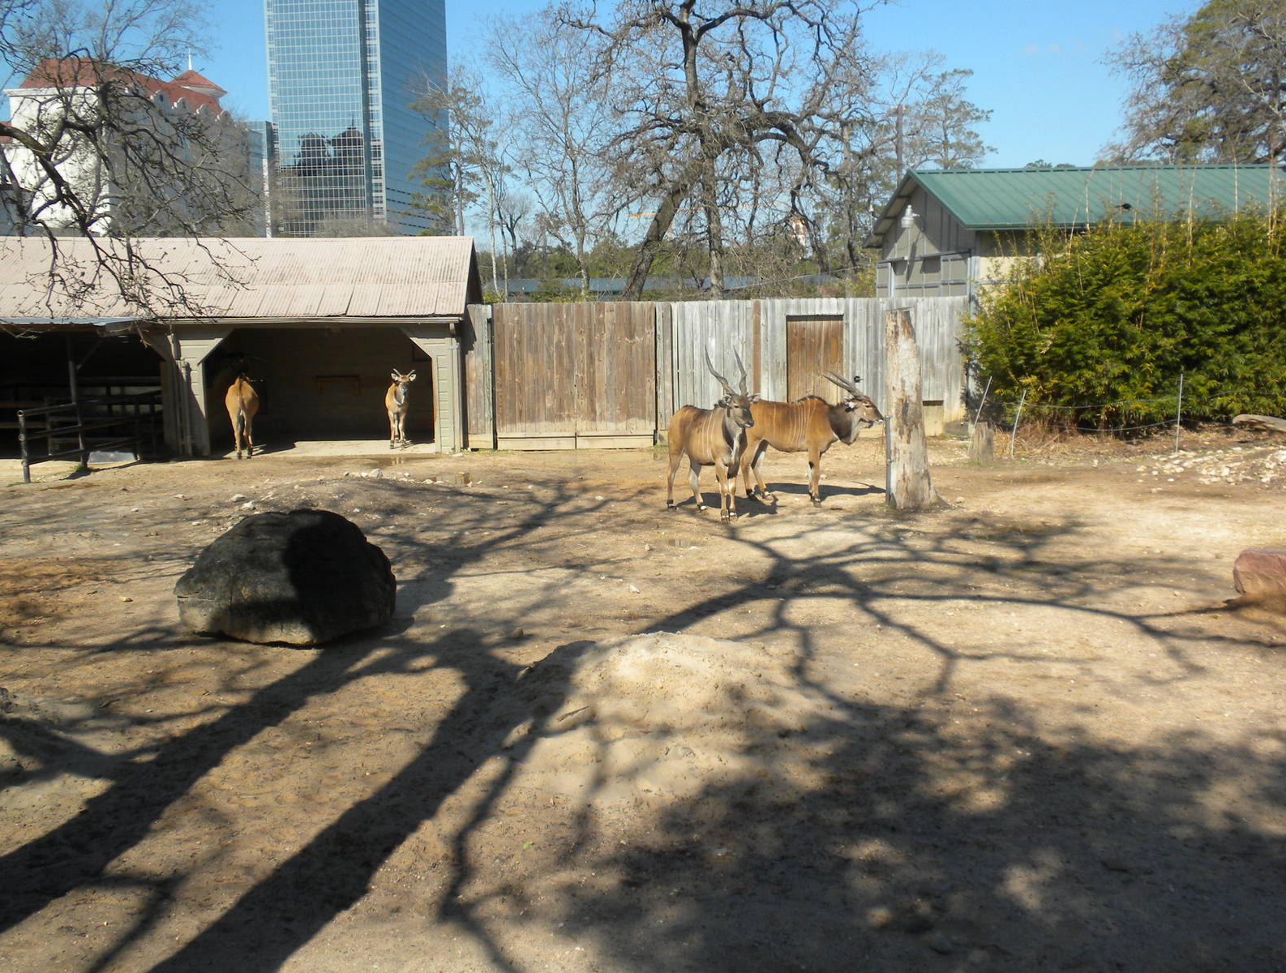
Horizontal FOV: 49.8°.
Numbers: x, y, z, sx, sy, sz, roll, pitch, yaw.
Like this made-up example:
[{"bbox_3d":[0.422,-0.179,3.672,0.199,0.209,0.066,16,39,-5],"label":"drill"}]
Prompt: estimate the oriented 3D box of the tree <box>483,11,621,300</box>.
[{"bbox_3d":[-2.893,-9.166,45.107,4.540,12.120,4.540,-1,7,-3],"label":"tree"}]

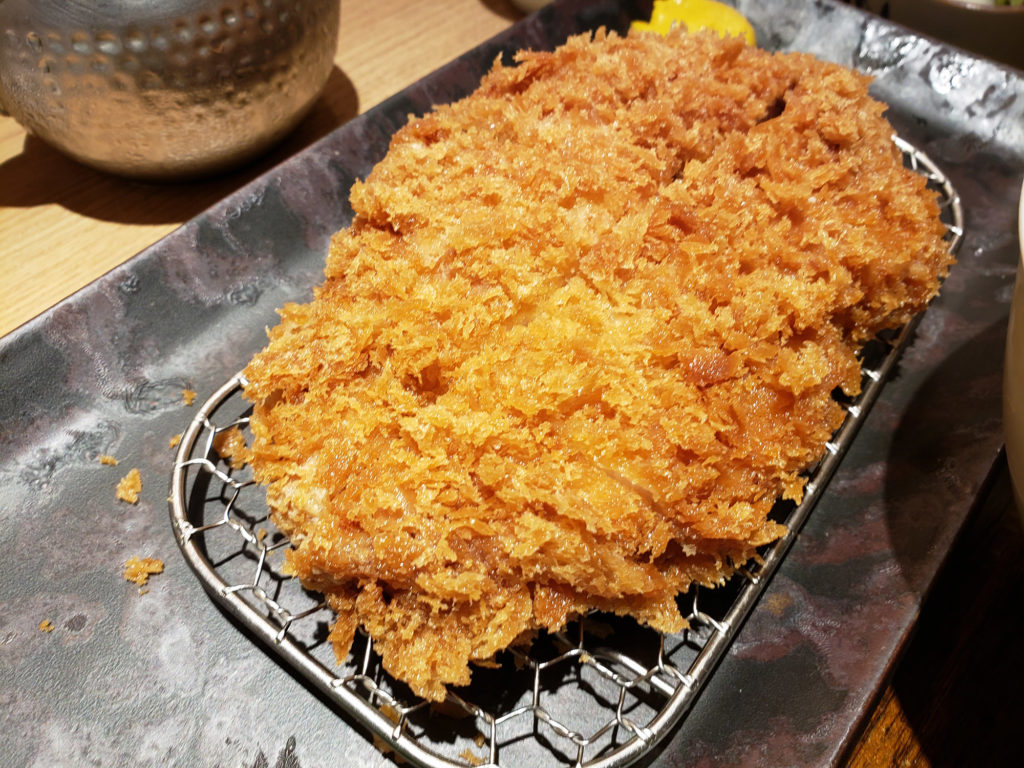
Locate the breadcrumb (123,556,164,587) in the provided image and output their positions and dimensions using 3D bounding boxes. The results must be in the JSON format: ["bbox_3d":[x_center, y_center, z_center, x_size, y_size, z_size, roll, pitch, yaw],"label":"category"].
[{"bbox_3d":[-0.080,0.041,0.168,0.008,0.003,0.006,-10,50,-4],"label":"breadcrumb"}]

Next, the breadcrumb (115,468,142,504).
[{"bbox_3d":[-0.091,0.024,0.182,0.005,0.003,0.008,-9,50,-3],"label":"breadcrumb"}]

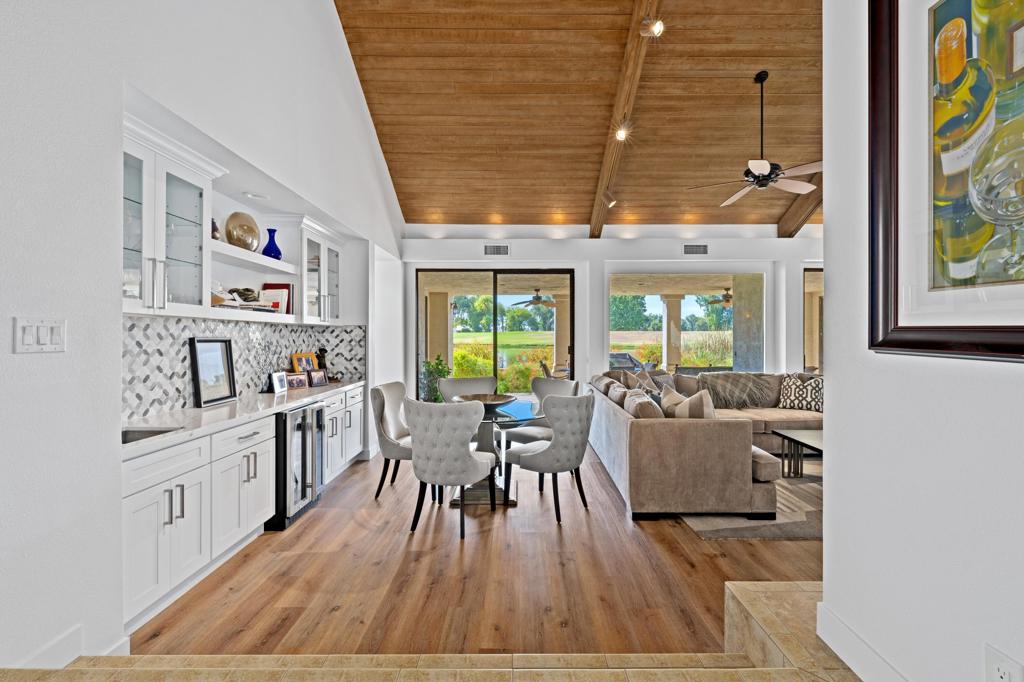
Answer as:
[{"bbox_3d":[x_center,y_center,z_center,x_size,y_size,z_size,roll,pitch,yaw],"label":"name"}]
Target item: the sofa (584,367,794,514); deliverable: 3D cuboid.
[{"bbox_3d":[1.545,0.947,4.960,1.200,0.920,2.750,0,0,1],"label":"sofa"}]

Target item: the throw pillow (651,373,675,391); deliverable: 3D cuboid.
[{"bbox_3d":[1.850,0.630,5.750,0.460,0.440,0.170,1,-17,-3],"label":"throw pillow"}]

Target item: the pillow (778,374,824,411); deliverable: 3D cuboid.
[{"bbox_3d":[3.704,0.671,5.834,0.550,0.470,0.180,-2,-15,7],"label":"pillow"}]

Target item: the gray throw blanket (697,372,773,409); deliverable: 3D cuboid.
[{"bbox_3d":[2.980,0.665,6.100,1.030,0.500,0.350,0,0,0],"label":"gray throw blanket"}]

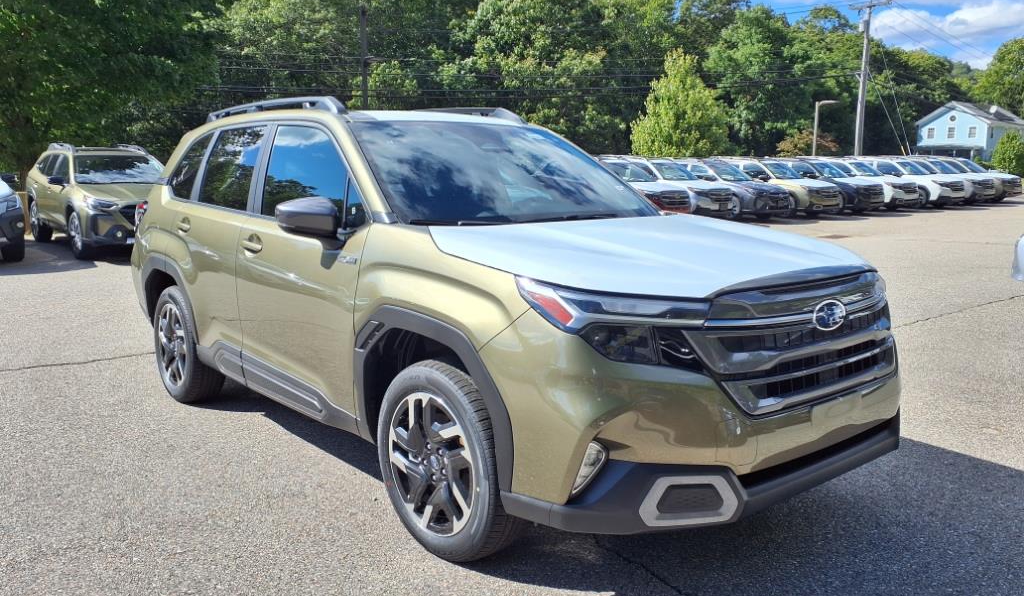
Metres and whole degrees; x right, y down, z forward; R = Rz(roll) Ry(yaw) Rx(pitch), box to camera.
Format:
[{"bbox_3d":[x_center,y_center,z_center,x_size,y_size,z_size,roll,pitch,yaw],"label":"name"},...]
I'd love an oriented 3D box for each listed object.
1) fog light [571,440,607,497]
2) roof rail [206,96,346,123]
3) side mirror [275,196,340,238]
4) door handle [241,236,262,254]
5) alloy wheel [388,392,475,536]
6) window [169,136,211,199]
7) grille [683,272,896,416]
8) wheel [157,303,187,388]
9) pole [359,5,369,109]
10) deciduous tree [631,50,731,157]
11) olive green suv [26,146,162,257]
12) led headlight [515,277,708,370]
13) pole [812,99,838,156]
[{"bbox_3d":[0.229,0.495,2.301,0.125,0.165,0.110,-7,11,-40],"label":"fog light"},{"bbox_3d":[-1.305,-0.980,4.261,0.090,0.130,1.700,-7,11,-40],"label":"roof rail"},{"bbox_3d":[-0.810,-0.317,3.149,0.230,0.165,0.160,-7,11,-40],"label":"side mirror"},{"bbox_3d":[-1.232,-0.252,3.763,0.055,0.085,0.230,-7,11,-40],"label":"door handle"},{"bbox_3d":[-0.223,0.564,2.812,0.190,0.495,0.495,-7,11,-40],"label":"alloy wheel"},{"bbox_3d":[-1.871,-0.764,4.640,0.060,0.370,0.440,15,-4,-41],"label":"window"},{"bbox_3d":[0.961,0.119,2.603,1.170,0.390,0.190,-7,11,-40],"label":"grille"},{"bbox_3d":[-1.968,0.276,4.812,0.200,0.500,0.500,-7,11,-40],"label":"wheel"},{"bbox_3d":[-8.149,-10.787,44.755,0.320,10.760,0.320,-7,11,-40],"label":"pole"},{"bbox_3d":[7.160,-7.432,34.513,4.300,6.380,4.300,0,9,0],"label":"deciduous tree"},{"bbox_3d":[-6.570,-1.700,13.050,1.880,1.690,4.870,-7,11,-41],"label":"olive green suv"},{"bbox_3d":[0.278,0.073,2.323,0.360,0.260,0.540,-7,11,-40],"label":"led headlight"},{"bbox_3d":[16.083,-7.745,41.390,1.300,4.850,0.300,6,11,30],"label":"pole"}]

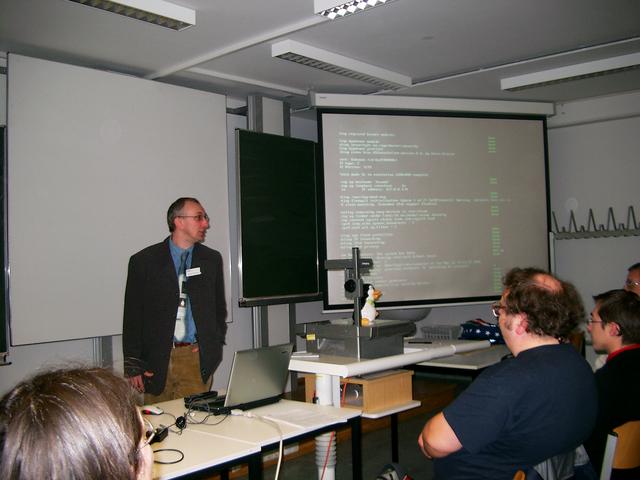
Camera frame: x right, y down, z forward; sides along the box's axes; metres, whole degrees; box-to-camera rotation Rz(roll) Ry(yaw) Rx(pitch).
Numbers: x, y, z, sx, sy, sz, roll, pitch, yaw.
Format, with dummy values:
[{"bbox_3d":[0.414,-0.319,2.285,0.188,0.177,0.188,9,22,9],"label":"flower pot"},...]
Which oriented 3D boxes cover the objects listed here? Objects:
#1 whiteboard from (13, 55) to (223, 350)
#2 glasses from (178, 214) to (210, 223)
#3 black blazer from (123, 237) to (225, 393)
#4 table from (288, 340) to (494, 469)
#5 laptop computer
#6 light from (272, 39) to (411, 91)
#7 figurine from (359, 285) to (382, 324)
[{"bbox_3d":[-1.308,-0.250,4.821,0.035,1.798,1.735,-2,-1,42],"label":"whiteboard"},{"bbox_3d":[-0.663,-0.112,3.570,0.145,0.042,0.140,-2,-1,22],"label":"glasses"},{"bbox_3d":[-0.763,0.400,3.600,0.500,0.790,0.280,-1,-1,-27],"label":"black blazer"},{"bbox_3d":[0.390,1.055,3.949,0.621,0.855,1.225,-2,-1,42],"label":"table"},{"bbox_3d":[-0.369,0.630,3.200,0.343,0.275,0.355,0,-1,-44],"label":"laptop computer"},{"bbox_3d":[0.218,-1.277,5.089,0.160,0.079,1.417,-2,-1,42],"label":"light"},{"bbox_3d":[0.272,0.347,3.680,0.145,0.220,0.135,-2,-1,26],"label":"figurine"}]

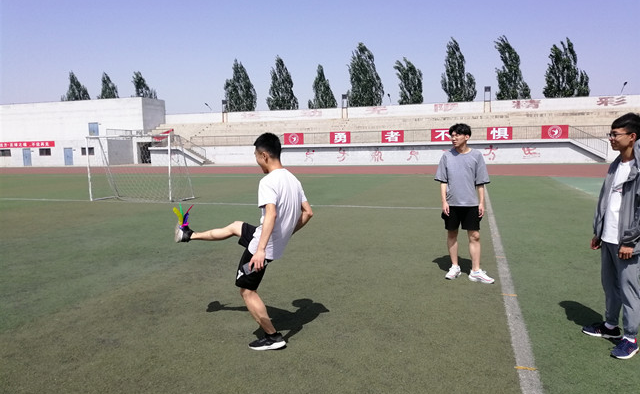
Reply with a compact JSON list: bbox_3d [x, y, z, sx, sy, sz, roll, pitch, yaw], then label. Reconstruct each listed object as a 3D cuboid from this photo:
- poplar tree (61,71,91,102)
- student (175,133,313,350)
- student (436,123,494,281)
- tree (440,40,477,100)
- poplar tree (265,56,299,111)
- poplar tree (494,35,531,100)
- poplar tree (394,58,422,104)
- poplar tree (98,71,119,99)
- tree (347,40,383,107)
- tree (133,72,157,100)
[{"bbox_3d":[-37.671,-12.456,75.820,5.000,14.386,5.000,1,6,18],"label":"poplar tree"},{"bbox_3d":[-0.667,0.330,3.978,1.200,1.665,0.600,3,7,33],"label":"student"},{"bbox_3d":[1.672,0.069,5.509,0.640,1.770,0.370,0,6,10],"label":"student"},{"bbox_3d":[14.793,-10.506,51.101,3.606,12.534,3.606,1,6,18],"label":"tree"},{"bbox_3d":[-4.381,-10.621,57.233,4.076,12.129,4.076,1,6,18],"label":"poplar tree"},{"bbox_3d":[22.496,-11.542,56.510,4.600,14.376,4.600,1,6,18],"label":"poplar tree"},{"bbox_3d":[11.111,-10.902,60.246,4.100,12.745,4.100,1,6,18],"label":"poplar tree"},{"bbox_3d":[-28.458,-10.848,64.923,3.603,11.788,3.603,1,6,18],"label":"poplar tree"},{"bbox_3d":[6.023,-12.128,61.762,4.900,15.054,4.900,1,6,18],"label":"tree"},{"bbox_3d":[-25.901,-11.848,72.086,4.600,13.522,4.600,1,6,18],"label":"tree"}]

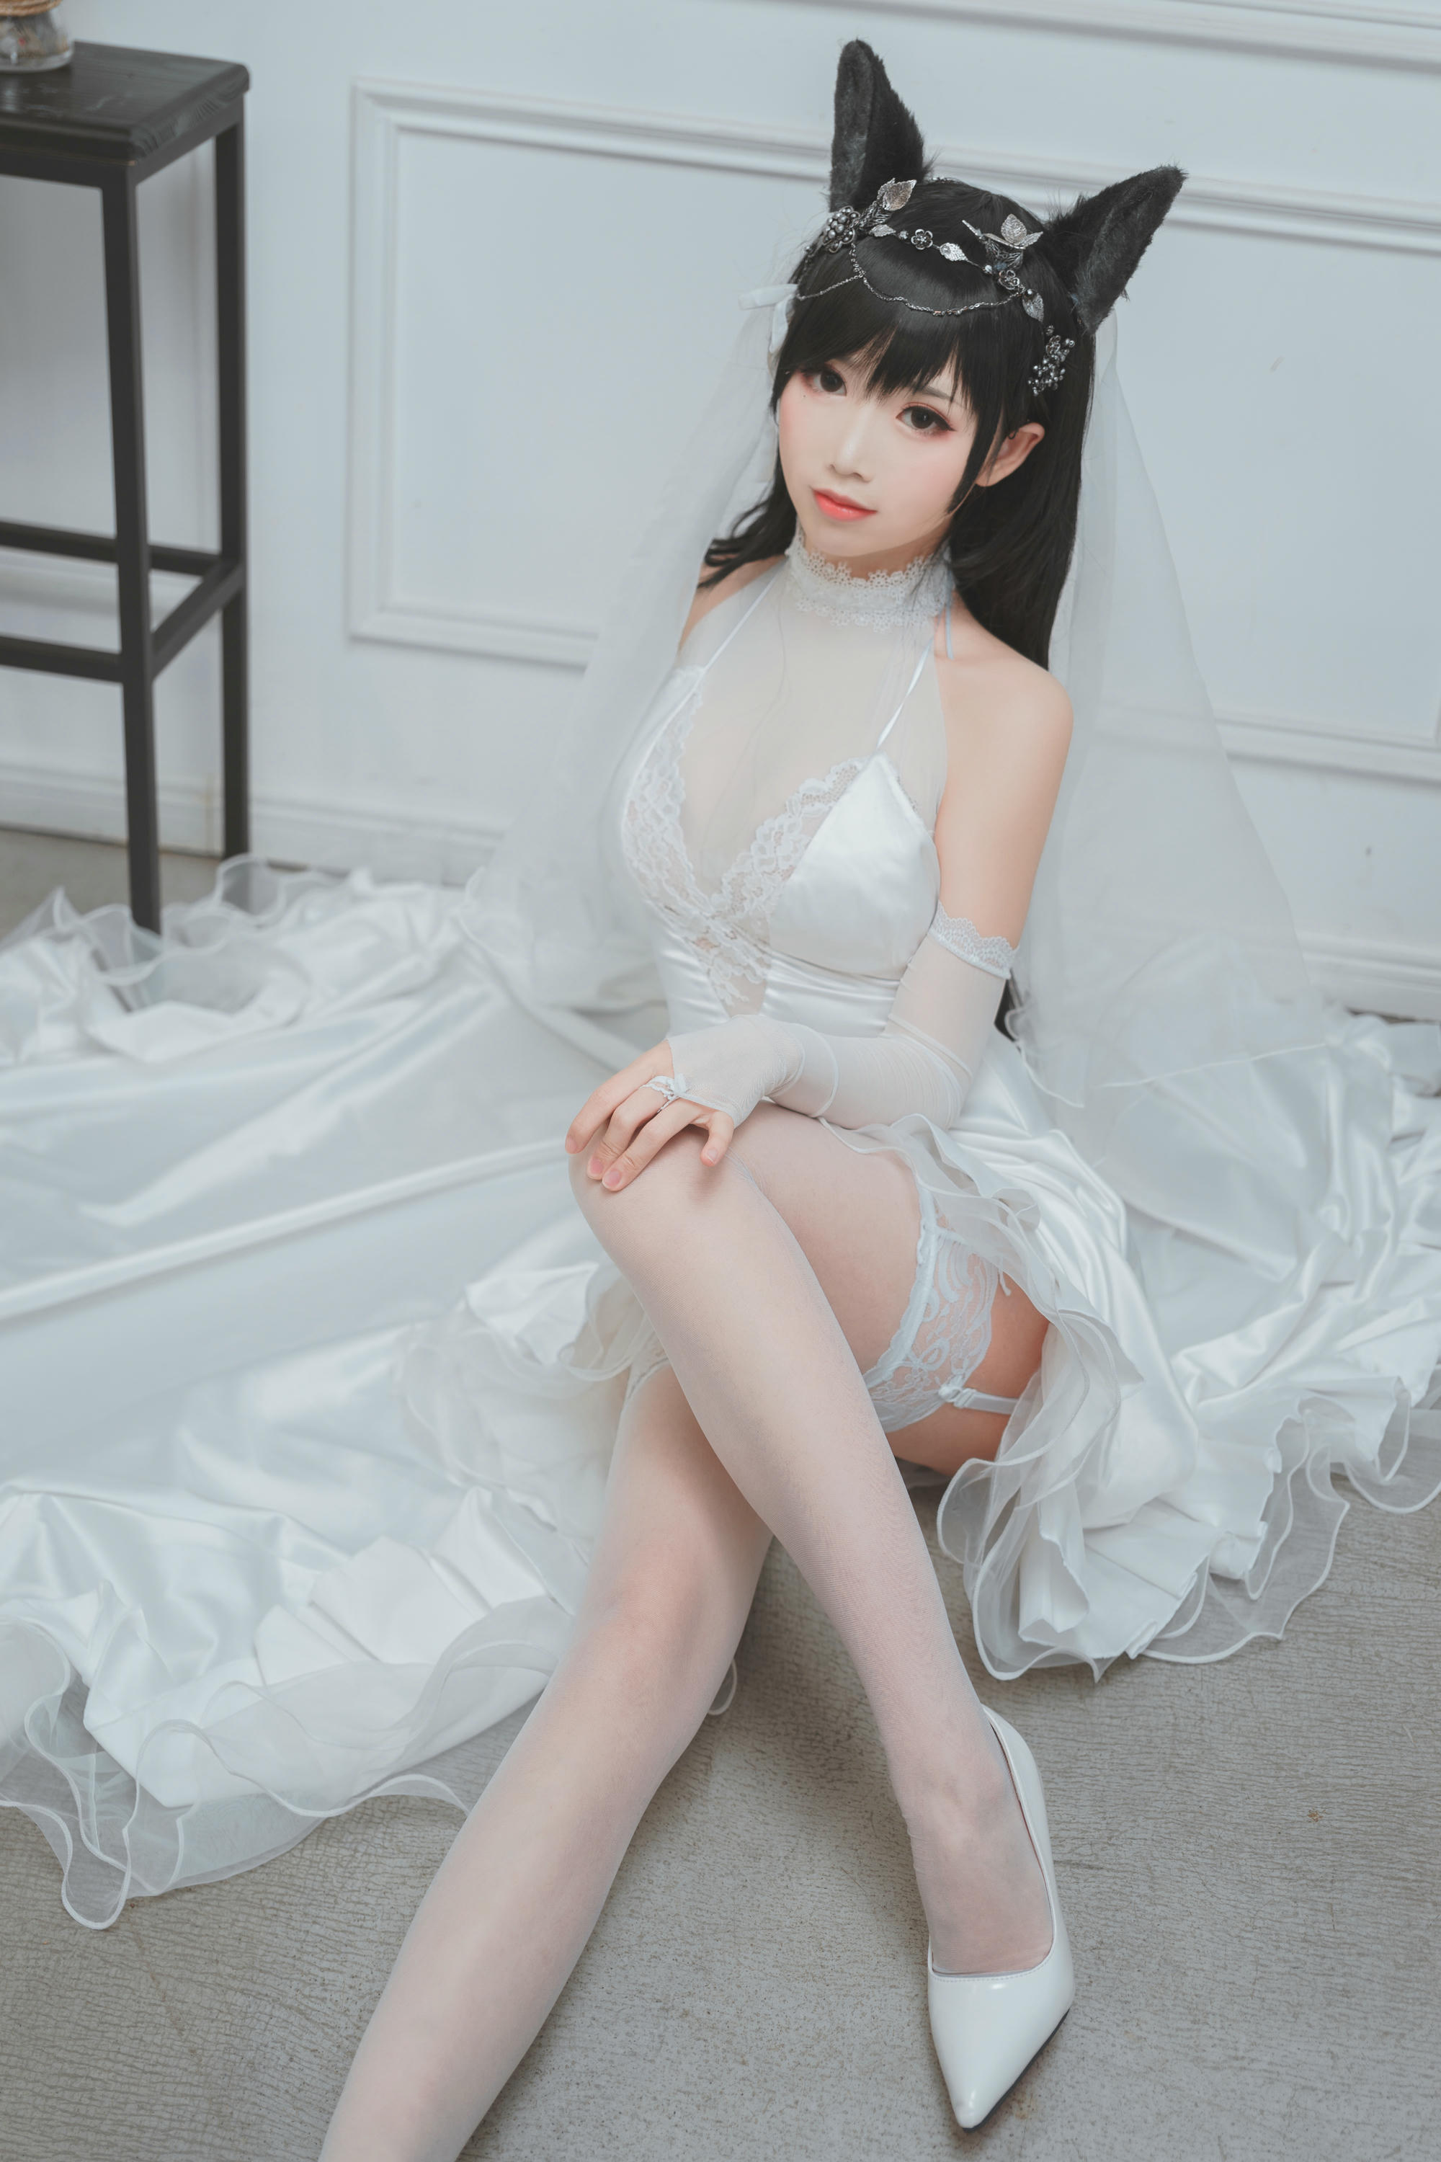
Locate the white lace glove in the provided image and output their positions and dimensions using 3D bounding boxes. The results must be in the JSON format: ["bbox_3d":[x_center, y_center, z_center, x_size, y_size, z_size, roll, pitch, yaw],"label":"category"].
[{"bbox_3d":[0.077,-0.023,1.699,0.290,0.125,0.120,-21,39,-36],"label":"white lace glove"}]

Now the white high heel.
[{"bbox_3d":[0.161,0.475,1.736,0.083,0.120,0.225,6,30,3],"label":"white high heel"}]

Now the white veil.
[{"bbox_3d":[0.126,-0.275,2.273,0.760,0.810,0.500,12,31,12],"label":"white veil"}]

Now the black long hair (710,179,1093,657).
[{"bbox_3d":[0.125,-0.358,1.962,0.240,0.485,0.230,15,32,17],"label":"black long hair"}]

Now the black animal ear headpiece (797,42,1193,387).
[{"bbox_3d":[0.145,-0.509,1.811,0.220,0.155,0.120,24,32,13],"label":"black animal ear headpiece"}]

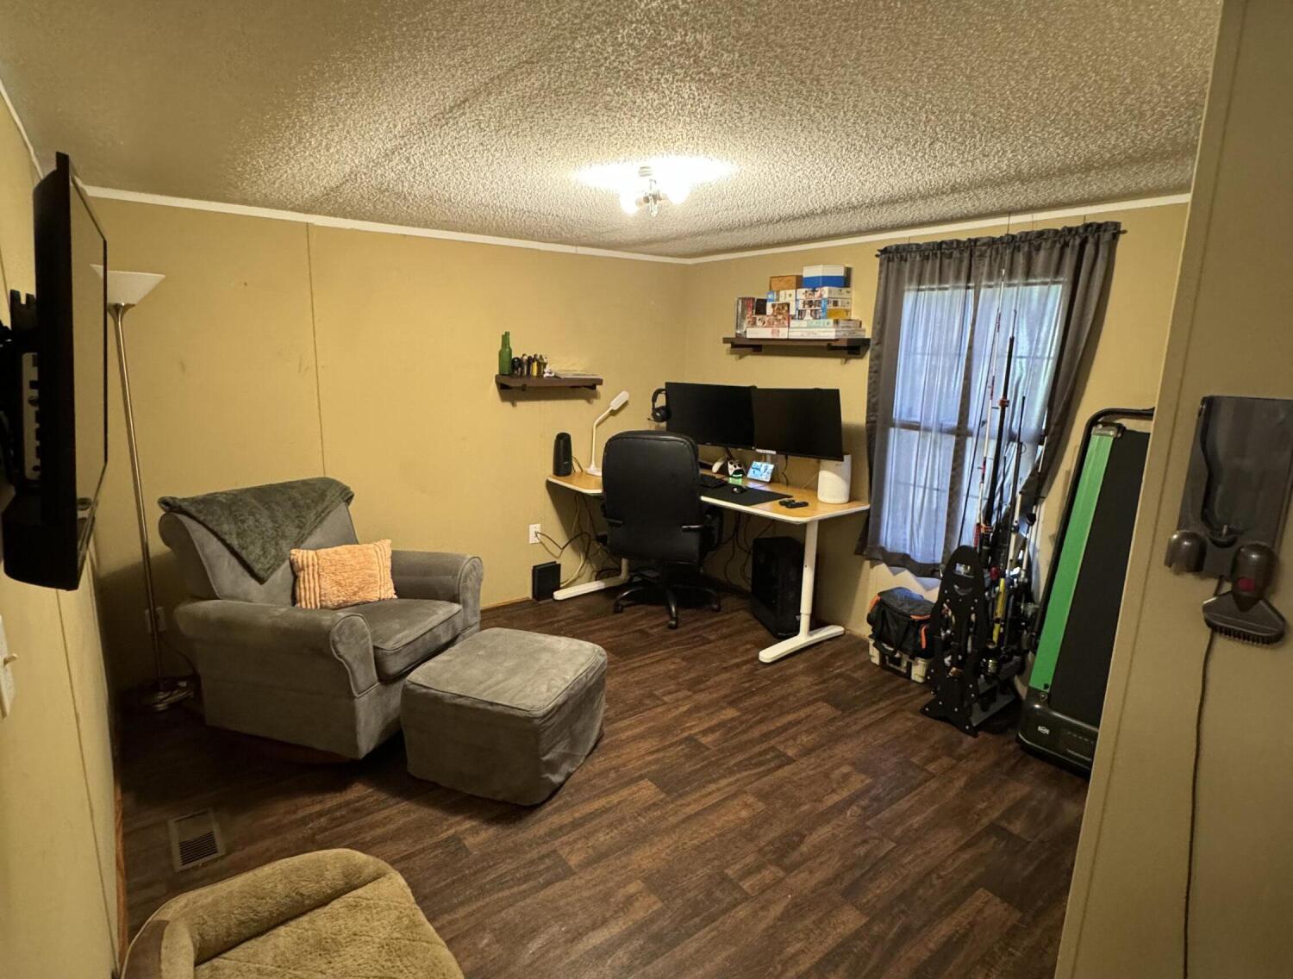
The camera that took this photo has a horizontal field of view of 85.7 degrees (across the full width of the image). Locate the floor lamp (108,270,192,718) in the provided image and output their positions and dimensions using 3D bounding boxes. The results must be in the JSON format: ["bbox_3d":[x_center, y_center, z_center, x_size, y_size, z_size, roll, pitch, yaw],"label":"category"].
[{"bbox_3d":[-2.157,0.035,2.988,0.300,1.820,0.300,-7,15,-36],"label":"floor lamp"}]

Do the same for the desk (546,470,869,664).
[{"bbox_3d":[0.279,0.394,4.082,1.107,0.787,1.600,-7,15,-36],"label":"desk"}]

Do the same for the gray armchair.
[{"bbox_3d":[-1.329,0.506,2.977,0.920,0.940,0.950,5,12,18],"label":"gray armchair"}]

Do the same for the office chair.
[{"bbox_3d":[0.108,0.183,4.238,0.680,1.130,0.700,4,12,13],"label":"office chair"}]

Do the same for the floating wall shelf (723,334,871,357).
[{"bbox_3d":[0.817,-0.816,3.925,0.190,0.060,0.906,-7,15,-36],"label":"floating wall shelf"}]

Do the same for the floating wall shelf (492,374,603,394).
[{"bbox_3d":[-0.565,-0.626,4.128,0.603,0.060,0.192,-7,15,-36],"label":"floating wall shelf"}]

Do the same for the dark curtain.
[{"bbox_3d":[1.449,-0.297,3.183,0.120,1.610,1.050,-7,15,-36],"label":"dark curtain"}]

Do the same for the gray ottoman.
[{"bbox_3d":[-0.530,0.859,2.722,0.565,0.390,0.550,6,12,19],"label":"gray ottoman"}]

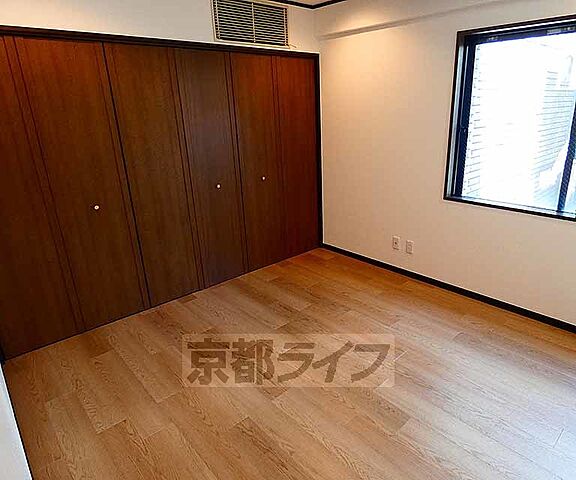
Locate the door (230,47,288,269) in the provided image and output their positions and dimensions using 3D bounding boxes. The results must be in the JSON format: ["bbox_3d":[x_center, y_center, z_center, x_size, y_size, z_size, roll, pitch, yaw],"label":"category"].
[{"bbox_3d":[-0.256,-0.673,3.366,0.497,1.970,0.040,-17,24,-37],"label":"door"}]

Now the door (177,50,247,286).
[{"bbox_3d":[-0.634,-0.555,3.073,0.487,1.970,0.040,-17,24,-37],"label":"door"}]

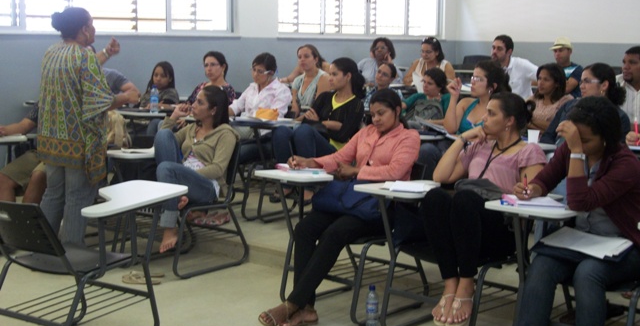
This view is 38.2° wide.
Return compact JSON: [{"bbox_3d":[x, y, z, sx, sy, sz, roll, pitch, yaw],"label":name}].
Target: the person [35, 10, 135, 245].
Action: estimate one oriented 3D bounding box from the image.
[{"bbox_3d":[-1.598,-0.220,6.304,0.580,1.630,0.560,-6,10,-39],"label":"person"}]

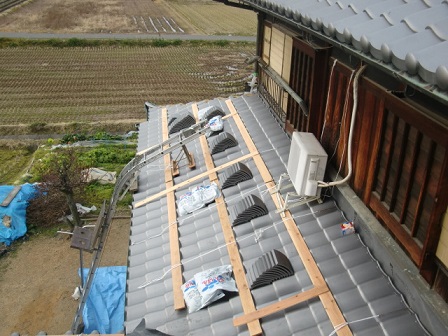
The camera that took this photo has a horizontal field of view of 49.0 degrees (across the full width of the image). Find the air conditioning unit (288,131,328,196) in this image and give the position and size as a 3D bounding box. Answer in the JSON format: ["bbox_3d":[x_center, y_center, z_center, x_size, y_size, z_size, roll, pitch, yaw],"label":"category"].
[{"bbox_3d":[1.078,-0.064,6.450,0.274,0.562,0.814,2,24,-6],"label":"air conditioning unit"}]

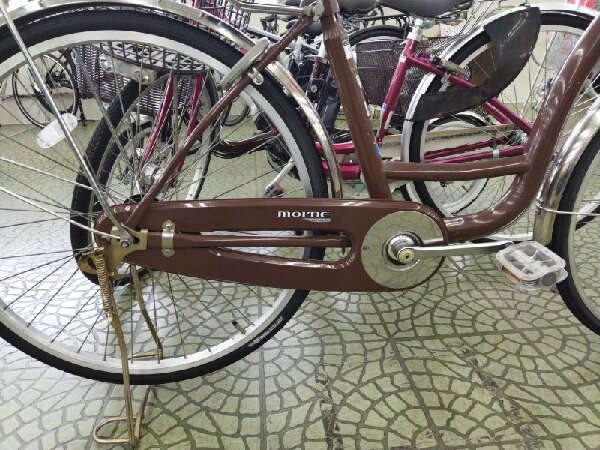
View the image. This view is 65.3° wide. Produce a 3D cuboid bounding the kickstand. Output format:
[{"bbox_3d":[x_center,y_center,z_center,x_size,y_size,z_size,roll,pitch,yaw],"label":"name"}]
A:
[{"bbox_3d":[-0.334,0.178,0.849,0.100,0.346,0.255,-3,22,-5],"label":"kickstand"}]

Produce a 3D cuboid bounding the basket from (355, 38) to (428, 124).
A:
[{"bbox_3d":[0.341,-0.543,1.746,0.230,0.265,0.280,-8,23,-17],"label":"basket"}]

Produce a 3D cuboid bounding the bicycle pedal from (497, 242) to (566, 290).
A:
[{"bbox_3d":[0.349,0.060,0.713,0.068,0.025,0.099,-27,22,4],"label":"bicycle pedal"}]

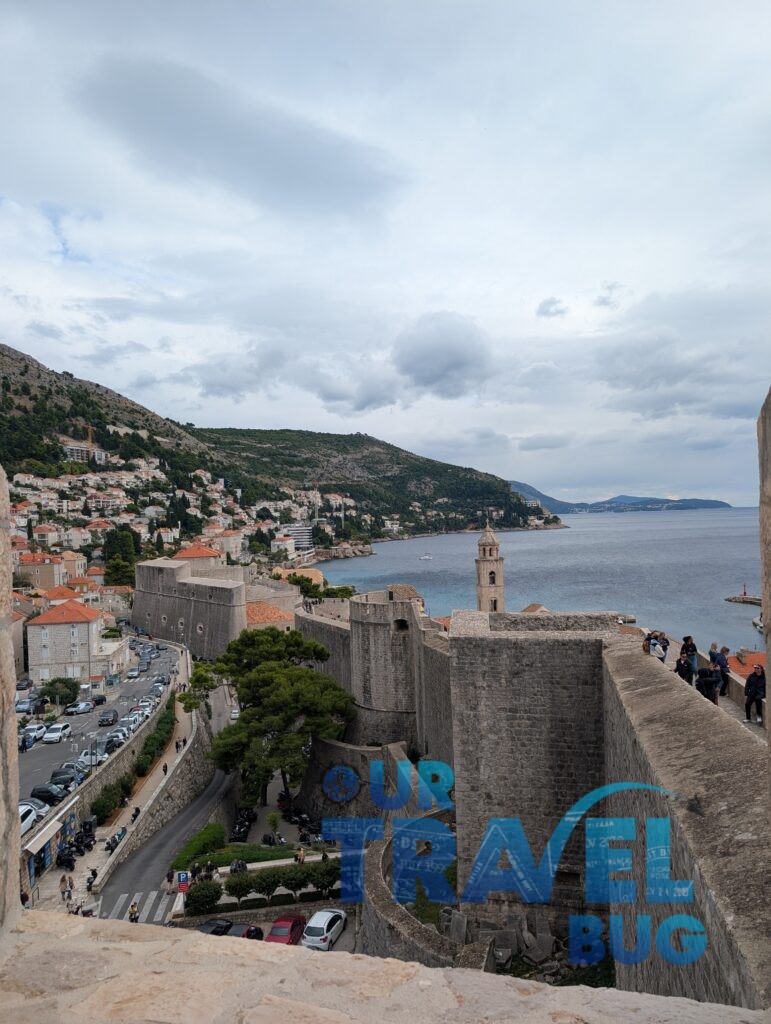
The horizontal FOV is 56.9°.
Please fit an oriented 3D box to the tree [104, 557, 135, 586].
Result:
[{"bbox_3d":[-84.177,19.778,225.000,9.300,11.000,9.000,-1,0,0],"label":"tree"}]

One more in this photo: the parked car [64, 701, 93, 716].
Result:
[{"bbox_3d":[-44.831,29.106,104.403,1.760,1.470,4.200,-2,0,33],"label":"parked car"}]

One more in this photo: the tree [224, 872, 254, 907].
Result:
[{"bbox_3d":[-9.602,24.808,46.600,1.950,2.400,1.950,-1,0,0],"label":"tree"}]

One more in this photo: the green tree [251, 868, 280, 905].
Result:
[{"bbox_3d":[-8.199,25.726,48.601,2.050,2.350,2.050,-2,0,0],"label":"green tree"}]

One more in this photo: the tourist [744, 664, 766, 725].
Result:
[{"bbox_3d":[10.668,5.242,20.500,0.600,1.660,0.450,-1,0,31],"label":"tourist"}]

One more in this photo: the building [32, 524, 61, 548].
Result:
[{"bbox_3d":[-161.146,11.171,337.978,9.500,10.300,10.000,-2,0,7],"label":"building"}]

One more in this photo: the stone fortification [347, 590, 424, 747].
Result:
[{"bbox_3d":[0.153,23.839,109.000,11.300,23.500,11.000,-1,0,6],"label":"stone fortification"}]

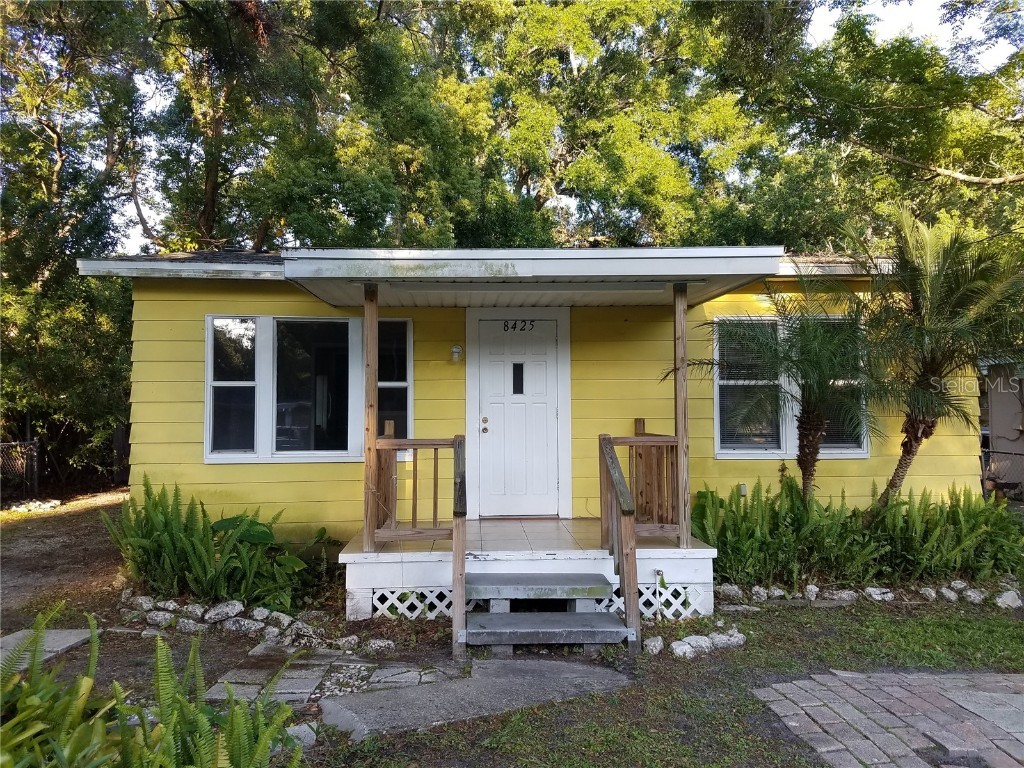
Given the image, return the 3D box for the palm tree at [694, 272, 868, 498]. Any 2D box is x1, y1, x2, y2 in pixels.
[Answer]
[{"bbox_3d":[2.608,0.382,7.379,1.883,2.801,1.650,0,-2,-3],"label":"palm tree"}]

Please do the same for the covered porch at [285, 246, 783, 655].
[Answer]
[{"bbox_3d":[0.141,0.487,6.815,3.740,3.010,2.360,0,-2,-3],"label":"covered porch"}]

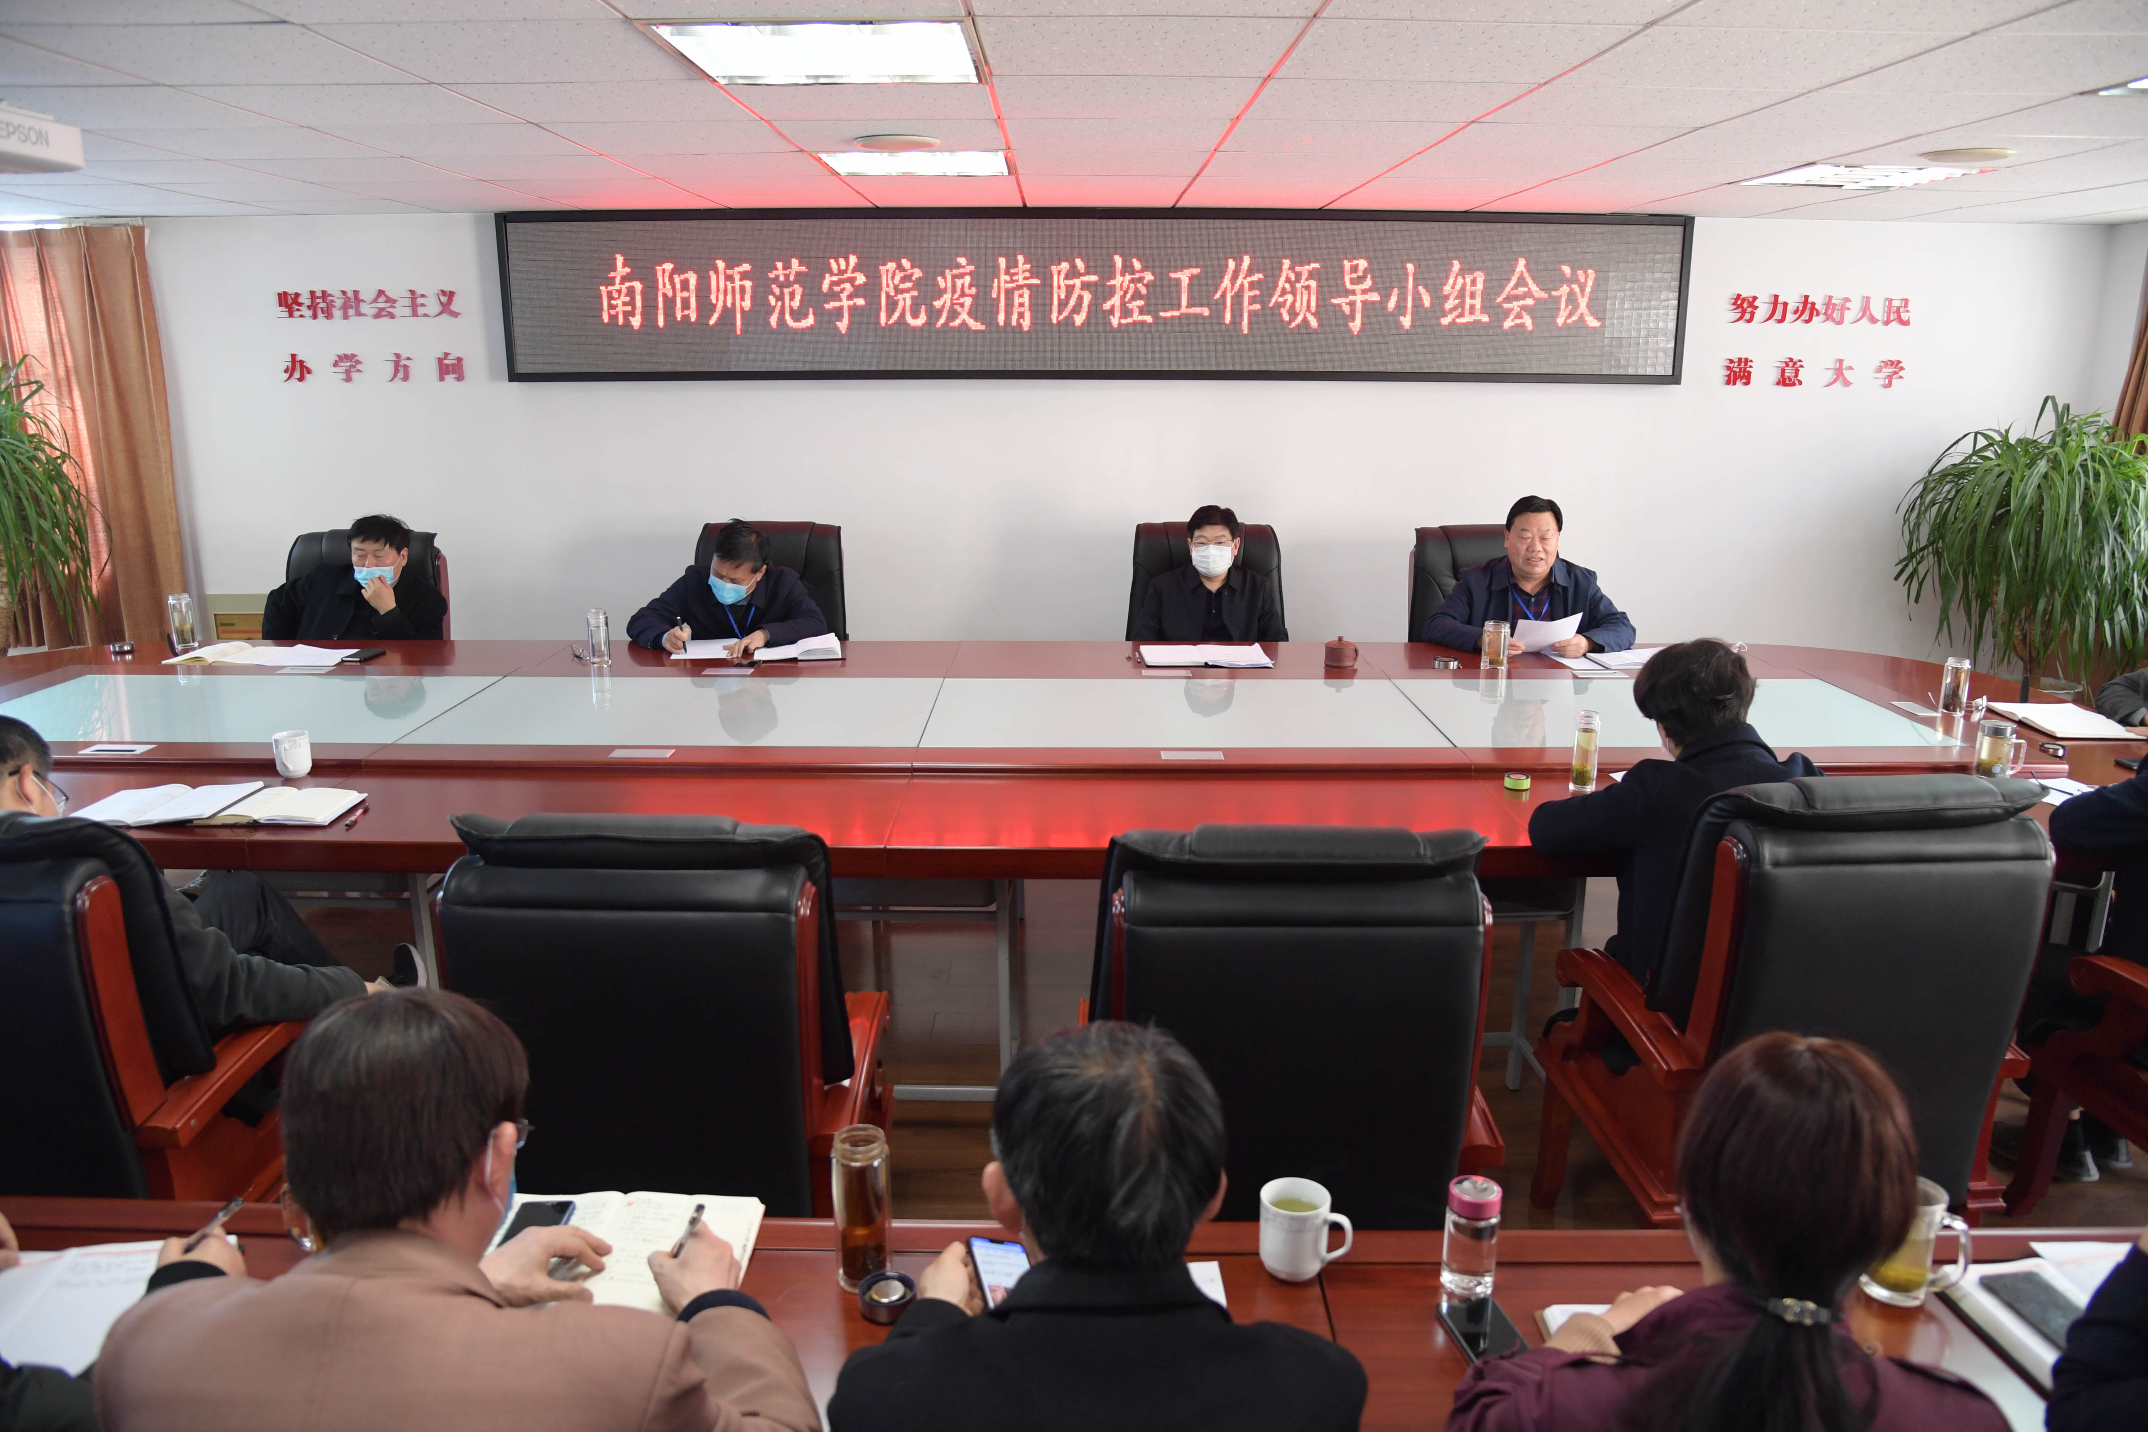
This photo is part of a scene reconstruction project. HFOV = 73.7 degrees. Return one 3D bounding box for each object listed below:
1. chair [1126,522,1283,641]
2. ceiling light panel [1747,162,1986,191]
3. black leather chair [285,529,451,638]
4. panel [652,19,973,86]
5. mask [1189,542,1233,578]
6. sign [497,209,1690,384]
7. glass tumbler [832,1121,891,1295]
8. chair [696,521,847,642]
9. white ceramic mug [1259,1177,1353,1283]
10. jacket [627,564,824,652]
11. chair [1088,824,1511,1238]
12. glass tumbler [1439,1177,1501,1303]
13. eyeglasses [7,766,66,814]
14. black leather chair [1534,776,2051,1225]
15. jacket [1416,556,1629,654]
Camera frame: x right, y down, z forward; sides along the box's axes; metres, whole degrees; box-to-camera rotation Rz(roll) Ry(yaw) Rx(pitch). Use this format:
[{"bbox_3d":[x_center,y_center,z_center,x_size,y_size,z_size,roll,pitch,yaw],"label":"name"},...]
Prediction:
[{"bbox_3d":[0.491,-0.135,5.510,0.610,1.140,0.690,0,14,0],"label":"chair"},{"bbox_3d":[2.490,-1.731,4.551,0.600,0.055,0.600,0,14,0],"label":"ceiling light panel"},{"bbox_3d":[-2.708,-0.114,5.387,0.610,1.140,0.690,0,14,0],"label":"black leather chair"},{"bbox_3d":[-0.479,-1.313,2.759,0.600,0.055,0.600,0,14,0],"label":"panel"},{"bbox_3d":[0.502,-0.569,5.220,0.150,0.125,0.090,2,18,8],"label":"mask"},{"bbox_3d":[0.095,-1.729,5.906,4.870,0.680,0.100,0,14,0],"label":"sign"},{"bbox_3d":[-0.229,0.528,1.536,0.059,0.172,0.059,0,14,0],"label":"glass tumbler"},{"bbox_3d":[-1.085,-0.096,5.030,0.610,1.100,0.700,0,14,0],"label":"chair"},{"bbox_3d":[0.276,0.610,1.691,0.109,0.100,0.083,4,15,14],"label":"white ceramic mug"},{"bbox_3d":[-1.169,-0.231,4.892,0.660,0.570,0.500,0,14,0],"label":"jacket"},{"bbox_3d":[0.287,0.607,2.304,0.610,1.100,0.700,0,14,0],"label":"chair"},{"bbox_3d":[0.461,0.600,1.663,0.062,0.134,0.062,0,14,0],"label":"glass tumbler"},{"bbox_3d":[-1.737,0.120,2.307,0.140,0.045,0.140,3,-23,9],"label":"eyeglasses"},{"bbox_3d":[1.270,0.596,2.656,0.610,1.140,0.690,0,14,-2],"label":"black leather chair"},{"bbox_3d":[1.534,-0.244,4.908,0.680,0.600,0.500,2,14,6],"label":"jacket"}]

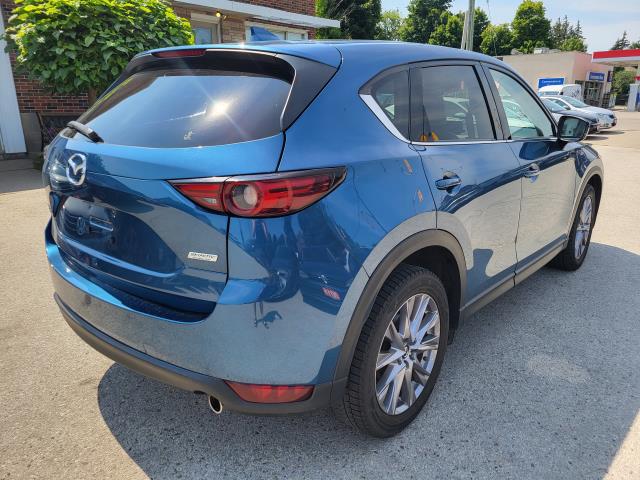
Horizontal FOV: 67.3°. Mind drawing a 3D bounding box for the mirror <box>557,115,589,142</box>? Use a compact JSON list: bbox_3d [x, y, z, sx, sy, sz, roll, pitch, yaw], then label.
[{"bbox_3d":[1.607,-0.702,3.030,0.200,0.165,0.130,12,20,40],"label":"mirror"}]

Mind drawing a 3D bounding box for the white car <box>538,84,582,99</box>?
[{"bbox_3d":[14.242,-8.055,28.660,1.900,2.050,4.700,12,20,35],"label":"white car"}]

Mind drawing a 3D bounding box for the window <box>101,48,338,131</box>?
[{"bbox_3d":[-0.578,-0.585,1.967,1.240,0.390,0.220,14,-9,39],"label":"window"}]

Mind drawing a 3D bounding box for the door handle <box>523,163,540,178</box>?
[{"bbox_3d":[1.215,-0.393,2.744,0.055,0.055,0.220,12,20,40],"label":"door handle"}]

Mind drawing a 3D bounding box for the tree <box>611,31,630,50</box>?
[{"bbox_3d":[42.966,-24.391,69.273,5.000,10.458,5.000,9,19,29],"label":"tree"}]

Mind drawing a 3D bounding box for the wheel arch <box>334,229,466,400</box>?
[{"bbox_3d":[0.320,0.233,1.945,0.140,0.520,0.980,12,20,40],"label":"wheel arch"}]

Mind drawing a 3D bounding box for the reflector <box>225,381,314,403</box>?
[{"bbox_3d":[-0.169,0.503,1.602,0.302,0.075,0.060,1,15,7],"label":"reflector"}]

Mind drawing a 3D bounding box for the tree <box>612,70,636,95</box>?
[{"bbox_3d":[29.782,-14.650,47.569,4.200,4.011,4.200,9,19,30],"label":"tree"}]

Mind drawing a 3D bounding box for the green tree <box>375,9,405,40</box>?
[{"bbox_3d":[6.824,-17.875,48.481,6.000,9.818,6.000,2,16,7],"label":"green tree"}]

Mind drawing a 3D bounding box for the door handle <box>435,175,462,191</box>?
[{"bbox_3d":[0.524,-0.233,1.953,0.050,0.050,0.195,14,21,39],"label":"door handle"}]

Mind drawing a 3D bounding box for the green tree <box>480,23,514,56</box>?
[{"bbox_3d":[18.595,-18.020,51.254,4.200,9.500,4.200,12,20,40],"label":"green tree"}]

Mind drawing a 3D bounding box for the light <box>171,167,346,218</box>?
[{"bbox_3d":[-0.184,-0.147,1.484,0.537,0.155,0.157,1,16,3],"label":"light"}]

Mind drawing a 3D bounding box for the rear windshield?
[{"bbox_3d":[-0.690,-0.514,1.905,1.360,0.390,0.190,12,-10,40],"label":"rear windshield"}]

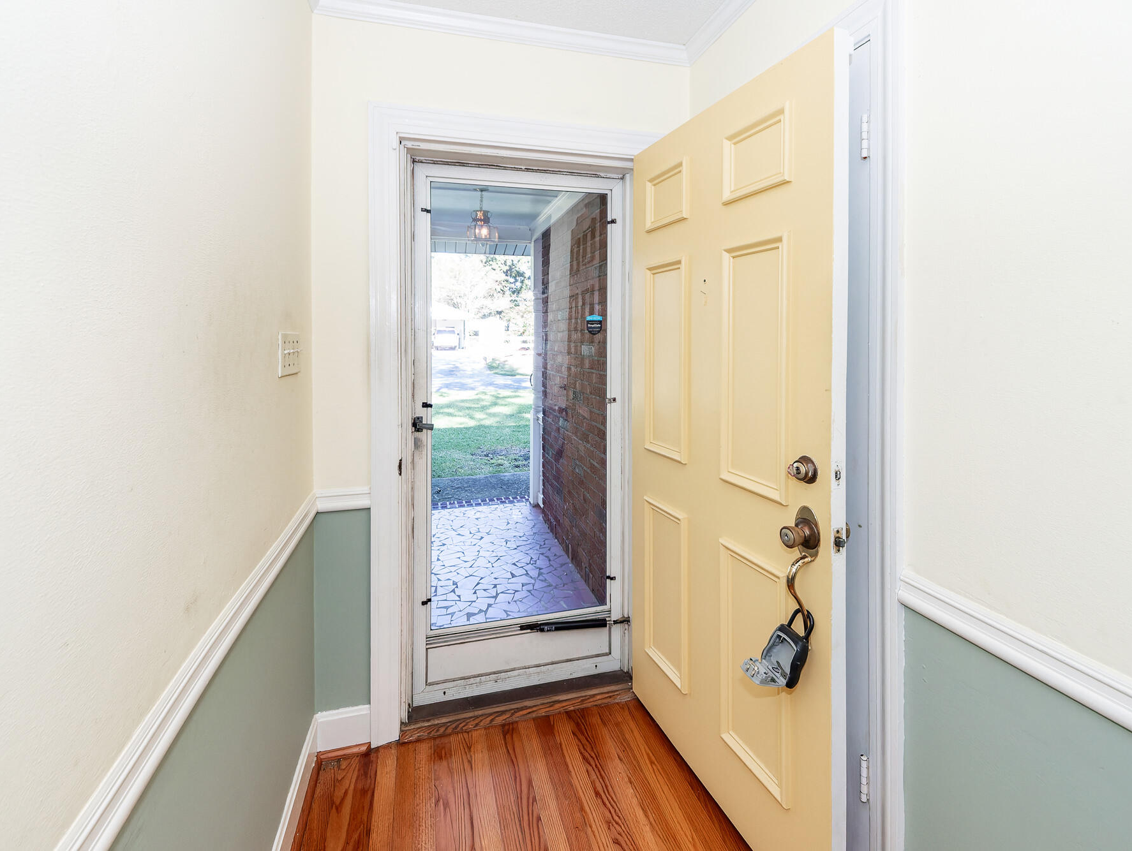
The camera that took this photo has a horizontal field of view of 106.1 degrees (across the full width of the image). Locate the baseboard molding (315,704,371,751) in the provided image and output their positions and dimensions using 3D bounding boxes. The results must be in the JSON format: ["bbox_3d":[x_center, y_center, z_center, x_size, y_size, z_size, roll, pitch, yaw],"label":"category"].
[{"bbox_3d":[-0.741,1.012,1.418,0.175,0.127,0.020,0,1,-13],"label":"baseboard molding"}]

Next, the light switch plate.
[{"bbox_3d":[-0.755,-0.195,1.165,0.010,0.114,0.190,0,2,-19],"label":"light switch plate"}]

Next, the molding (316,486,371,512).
[{"bbox_3d":[-0.738,0.246,1.416,0.172,0.068,0.025,0,1,-13],"label":"molding"}]

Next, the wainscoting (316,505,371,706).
[{"bbox_3d":[-0.748,0.619,1.428,0.172,0.660,0.020,0,1,-13],"label":"wainscoting"}]

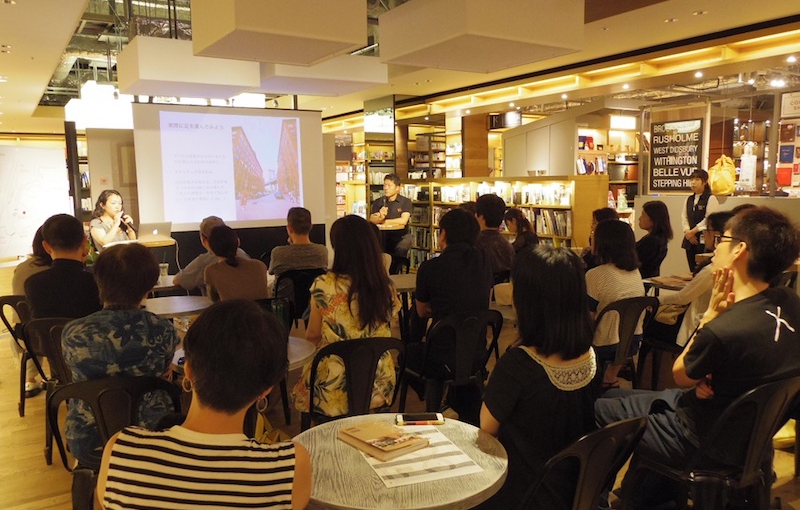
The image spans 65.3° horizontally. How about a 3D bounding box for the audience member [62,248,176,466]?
[{"bbox_3d":[-1.077,0.556,2.544,0.480,1.250,0.780,-2,7,-10],"label":"audience member"}]

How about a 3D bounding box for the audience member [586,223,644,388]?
[{"bbox_3d":[1.130,0.427,3.660,0.460,1.270,0.750,-4,7,-28],"label":"audience member"}]

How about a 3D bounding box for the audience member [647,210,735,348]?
[{"bbox_3d":[1.800,0.381,3.920,0.780,1.280,0.480,3,8,30],"label":"audience member"}]

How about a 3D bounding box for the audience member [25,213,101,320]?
[{"bbox_3d":[-1.821,0.418,3.618,0.480,1.300,0.800,-2,7,-13],"label":"audience member"}]

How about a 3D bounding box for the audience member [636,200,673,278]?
[{"bbox_3d":[1.970,0.219,5.200,0.720,1.300,0.460,3,8,32],"label":"audience member"}]

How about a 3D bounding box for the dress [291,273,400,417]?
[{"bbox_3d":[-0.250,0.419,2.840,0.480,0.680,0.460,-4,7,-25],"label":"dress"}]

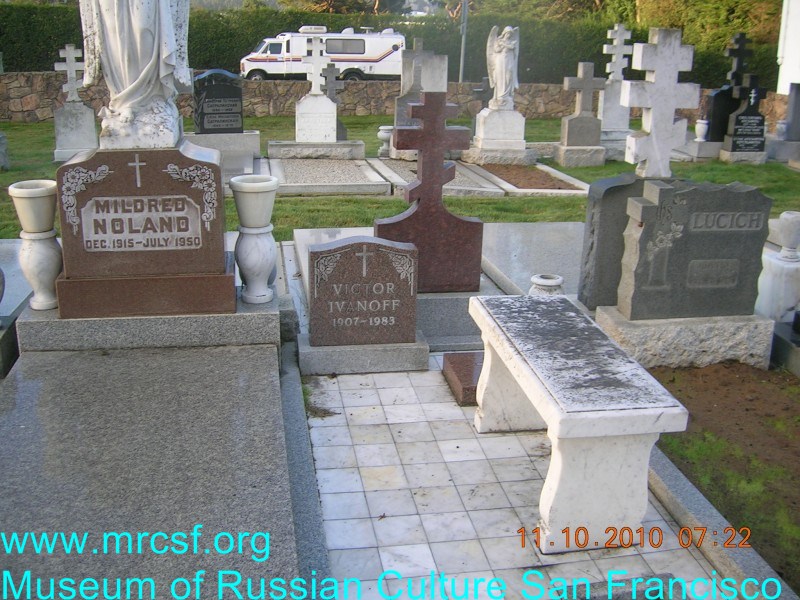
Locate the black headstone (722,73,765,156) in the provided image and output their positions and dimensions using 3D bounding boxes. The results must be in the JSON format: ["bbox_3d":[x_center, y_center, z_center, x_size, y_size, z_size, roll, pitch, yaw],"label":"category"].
[{"bbox_3d":[4.631,-2.474,10.722,0.454,0.992,0.212,-1,19,-10],"label":"black headstone"}]

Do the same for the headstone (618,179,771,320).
[{"bbox_3d":[1.324,-0.230,3.653,0.638,0.605,0.153,-2,19,-10],"label":"headstone"}]

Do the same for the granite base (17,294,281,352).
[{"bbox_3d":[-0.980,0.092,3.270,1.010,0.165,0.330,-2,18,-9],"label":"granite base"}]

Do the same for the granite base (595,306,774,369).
[{"bbox_3d":[1.296,0.176,3.712,0.725,0.223,0.270,-1,19,-10],"label":"granite base"}]

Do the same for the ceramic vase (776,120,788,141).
[{"bbox_3d":[5.466,-2.422,11.560,0.165,0.280,0.165,-2,18,-9],"label":"ceramic vase"}]

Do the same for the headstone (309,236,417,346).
[{"bbox_3d":[-0.160,-0.036,3.462,0.455,0.454,0.107,-2,18,-9],"label":"headstone"}]

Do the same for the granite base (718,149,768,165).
[{"bbox_3d":[4.636,-1.940,10.922,0.519,0.146,0.280,-2,19,-10],"label":"granite base"}]

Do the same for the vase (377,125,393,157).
[{"bbox_3d":[-0.176,-2.033,10.407,0.230,0.398,0.230,-2,19,-10],"label":"vase"}]

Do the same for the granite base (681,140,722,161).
[{"bbox_3d":[4.496,-2.148,11.381,0.889,0.226,0.450,-2,19,-10],"label":"granite base"}]

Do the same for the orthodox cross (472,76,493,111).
[{"bbox_3d":[1.245,-2.880,11.402,0.433,0.516,0.124,-1,19,-10],"label":"orthodox cross"}]

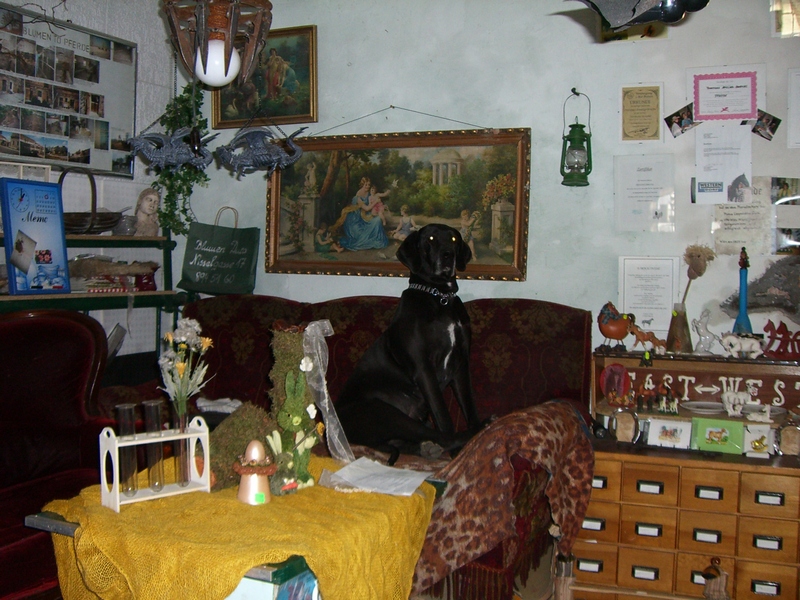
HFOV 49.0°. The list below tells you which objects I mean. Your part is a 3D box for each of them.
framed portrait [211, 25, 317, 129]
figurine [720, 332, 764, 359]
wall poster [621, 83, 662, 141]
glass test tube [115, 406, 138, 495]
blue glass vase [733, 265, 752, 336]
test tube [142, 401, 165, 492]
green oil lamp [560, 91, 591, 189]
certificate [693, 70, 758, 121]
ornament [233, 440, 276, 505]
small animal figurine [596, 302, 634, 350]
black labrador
[{"bbox_3d":[-0.628,-1.034,4.088,0.553,0.446,0.040,2,3,21],"label":"framed portrait"},{"bbox_3d":[1.280,0.172,3.283,0.161,0.093,0.055,1,3,7],"label":"figurine"},{"bbox_3d":[0.961,-0.743,3.497,0.153,0.216,0.008,2,3,21],"label":"wall poster"},{"bbox_3d":[-0.701,0.390,2.264,0.048,0.236,0.048,2,3,21],"label":"glass test tube"},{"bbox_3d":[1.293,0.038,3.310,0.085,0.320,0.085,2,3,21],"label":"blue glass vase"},{"bbox_3d":[-0.647,0.389,2.320,0.048,0.237,0.048,2,3,21],"label":"test tube"},{"bbox_3d":[0.710,-0.654,3.533,0.127,0.390,0.115,2,3,21],"label":"green oil lamp"},{"bbox_3d":[1.254,-0.781,3.379,0.231,0.182,0.008,2,3,21],"label":"certificate"},{"bbox_3d":[-0.383,0.451,2.325,0.111,0.164,0.111,0,3,-9],"label":"ornament"},{"bbox_3d":[0.857,0.103,3.484,0.151,0.194,0.095,1,3,5],"label":"small animal figurine"},{"bbox_3d":[0.041,0.119,3.120,0.530,0.780,0.330,3,3,37],"label":"black labrador"}]

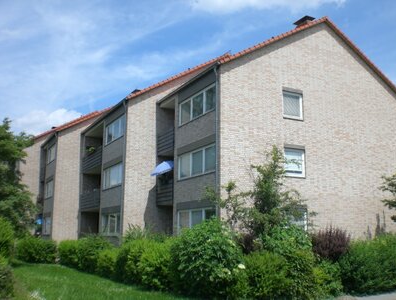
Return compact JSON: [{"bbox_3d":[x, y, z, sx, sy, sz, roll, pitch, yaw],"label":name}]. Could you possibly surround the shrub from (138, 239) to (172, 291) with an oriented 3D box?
[{"bbox_3d":[-1.268,3.443,13.282,1.100,1.500,1.150,0,-11,0],"label":"shrub"}]

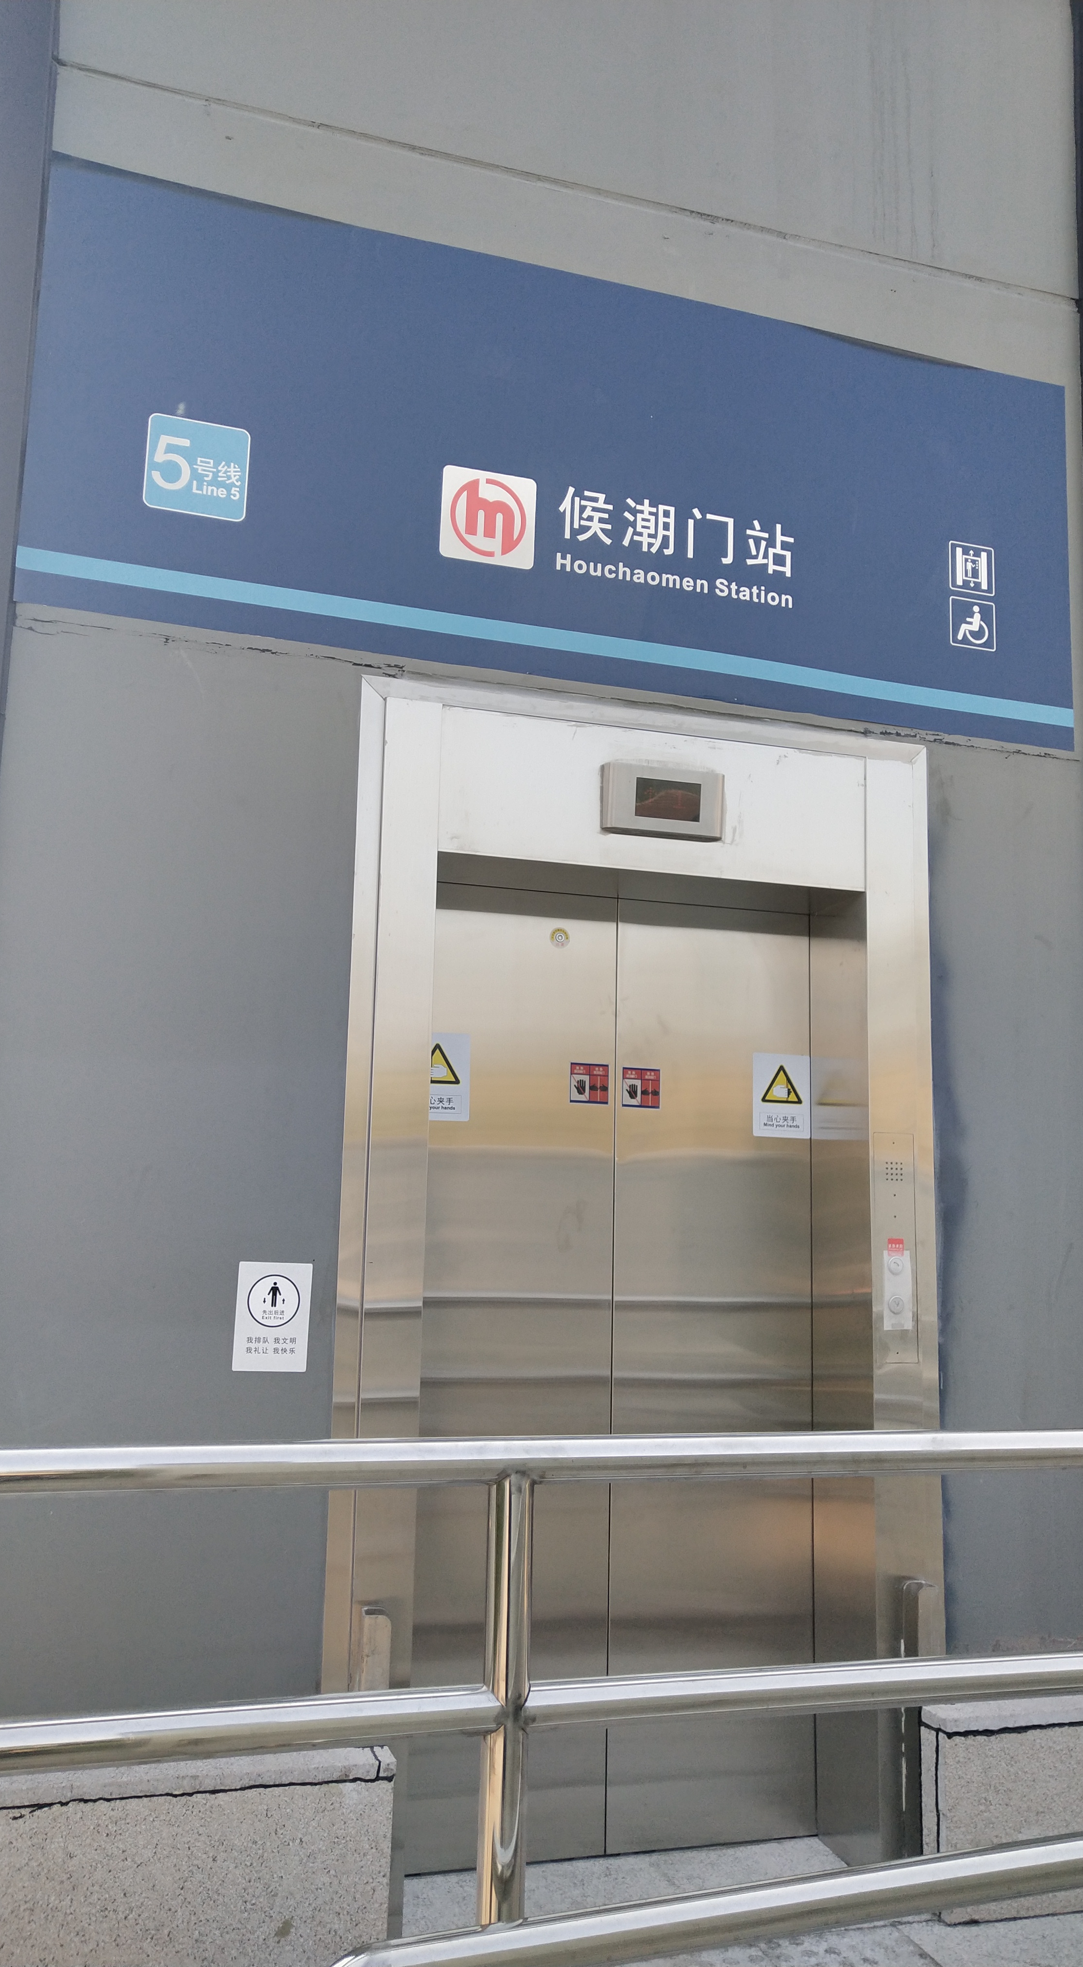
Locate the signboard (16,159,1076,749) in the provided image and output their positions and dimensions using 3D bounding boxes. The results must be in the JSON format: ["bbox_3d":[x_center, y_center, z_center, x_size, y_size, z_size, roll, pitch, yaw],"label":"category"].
[{"bbox_3d":[0.149,-1.152,3.881,2.510,0.980,0.030,5,-10,-19],"label":"signboard"}]

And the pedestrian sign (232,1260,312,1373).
[{"bbox_3d":[-0.525,0.656,3.349,0.145,0.210,0.010,5,-10,-19],"label":"pedestrian sign"}]

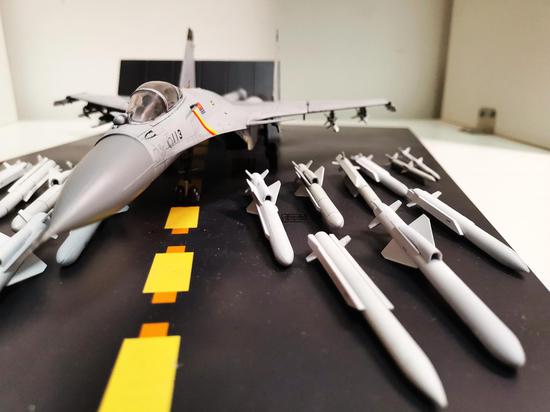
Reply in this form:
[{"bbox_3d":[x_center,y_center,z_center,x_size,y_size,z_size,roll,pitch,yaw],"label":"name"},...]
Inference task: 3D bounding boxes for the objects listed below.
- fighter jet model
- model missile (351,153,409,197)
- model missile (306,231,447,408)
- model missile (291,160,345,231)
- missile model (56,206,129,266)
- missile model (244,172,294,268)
[{"bbox_3d":[-0.035,-0.054,0.223,0.206,0.083,0.304,1,19,3],"label":"fighter jet model"},{"bbox_3d":[0.055,-0.018,0.228,0.013,0.011,0.068,-3,22,-9],"label":"model missile"},{"bbox_3d":[0.023,0.023,0.108,0.013,0.011,0.069,-4,22,-12],"label":"model missile"},{"bbox_3d":[0.020,-0.009,0.197,0.014,0.013,0.083,-2,22,-6],"label":"model missile"},{"bbox_3d":[-0.066,0.001,0.169,0.014,0.013,0.082,-1,20,-3],"label":"missile model"},{"bbox_3d":[-0.002,0.001,0.170,0.014,0.013,0.086,-3,22,-8],"label":"missile model"}]

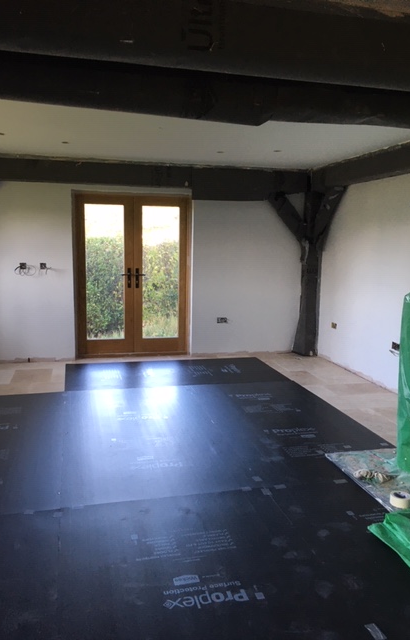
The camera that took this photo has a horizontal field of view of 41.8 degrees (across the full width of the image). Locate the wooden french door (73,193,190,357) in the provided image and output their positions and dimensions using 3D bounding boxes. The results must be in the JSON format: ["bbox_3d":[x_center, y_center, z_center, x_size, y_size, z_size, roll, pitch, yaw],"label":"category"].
[{"bbox_3d":[-0.924,-0.551,6.907,1.460,2.070,0.110,-1,9,-14],"label":"wooden french door"}]

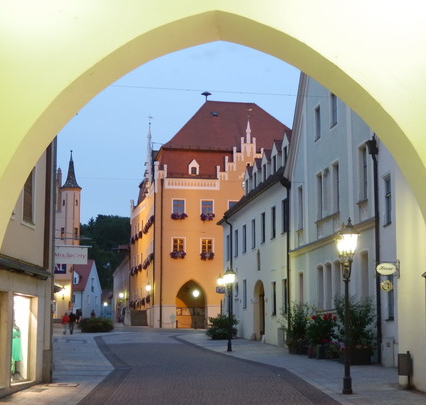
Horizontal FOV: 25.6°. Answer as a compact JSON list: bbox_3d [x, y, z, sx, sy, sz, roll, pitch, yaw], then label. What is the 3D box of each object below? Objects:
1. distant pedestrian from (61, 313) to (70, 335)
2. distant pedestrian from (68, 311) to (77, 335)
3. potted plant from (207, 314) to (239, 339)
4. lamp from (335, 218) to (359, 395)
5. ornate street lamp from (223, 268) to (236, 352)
[{"bbox_3d":[-11.016,9.083,70.117,0.550,1.640,0.420,1,-8,-5],"label":"distant pedestrian"},{"bbox_3d":[-10.507,9.053,70.121,0.560,1.700,0.420,1,-8,-5],"label":"distant pedestrian"},{"bbox_3d":[0.604,7.908,59.500,2.050,1.620,1.900,1,-8,-9],"label":"potted plant"},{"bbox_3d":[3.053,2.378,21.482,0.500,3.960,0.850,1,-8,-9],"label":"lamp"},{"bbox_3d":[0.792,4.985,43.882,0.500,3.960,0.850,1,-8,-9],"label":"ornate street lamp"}]

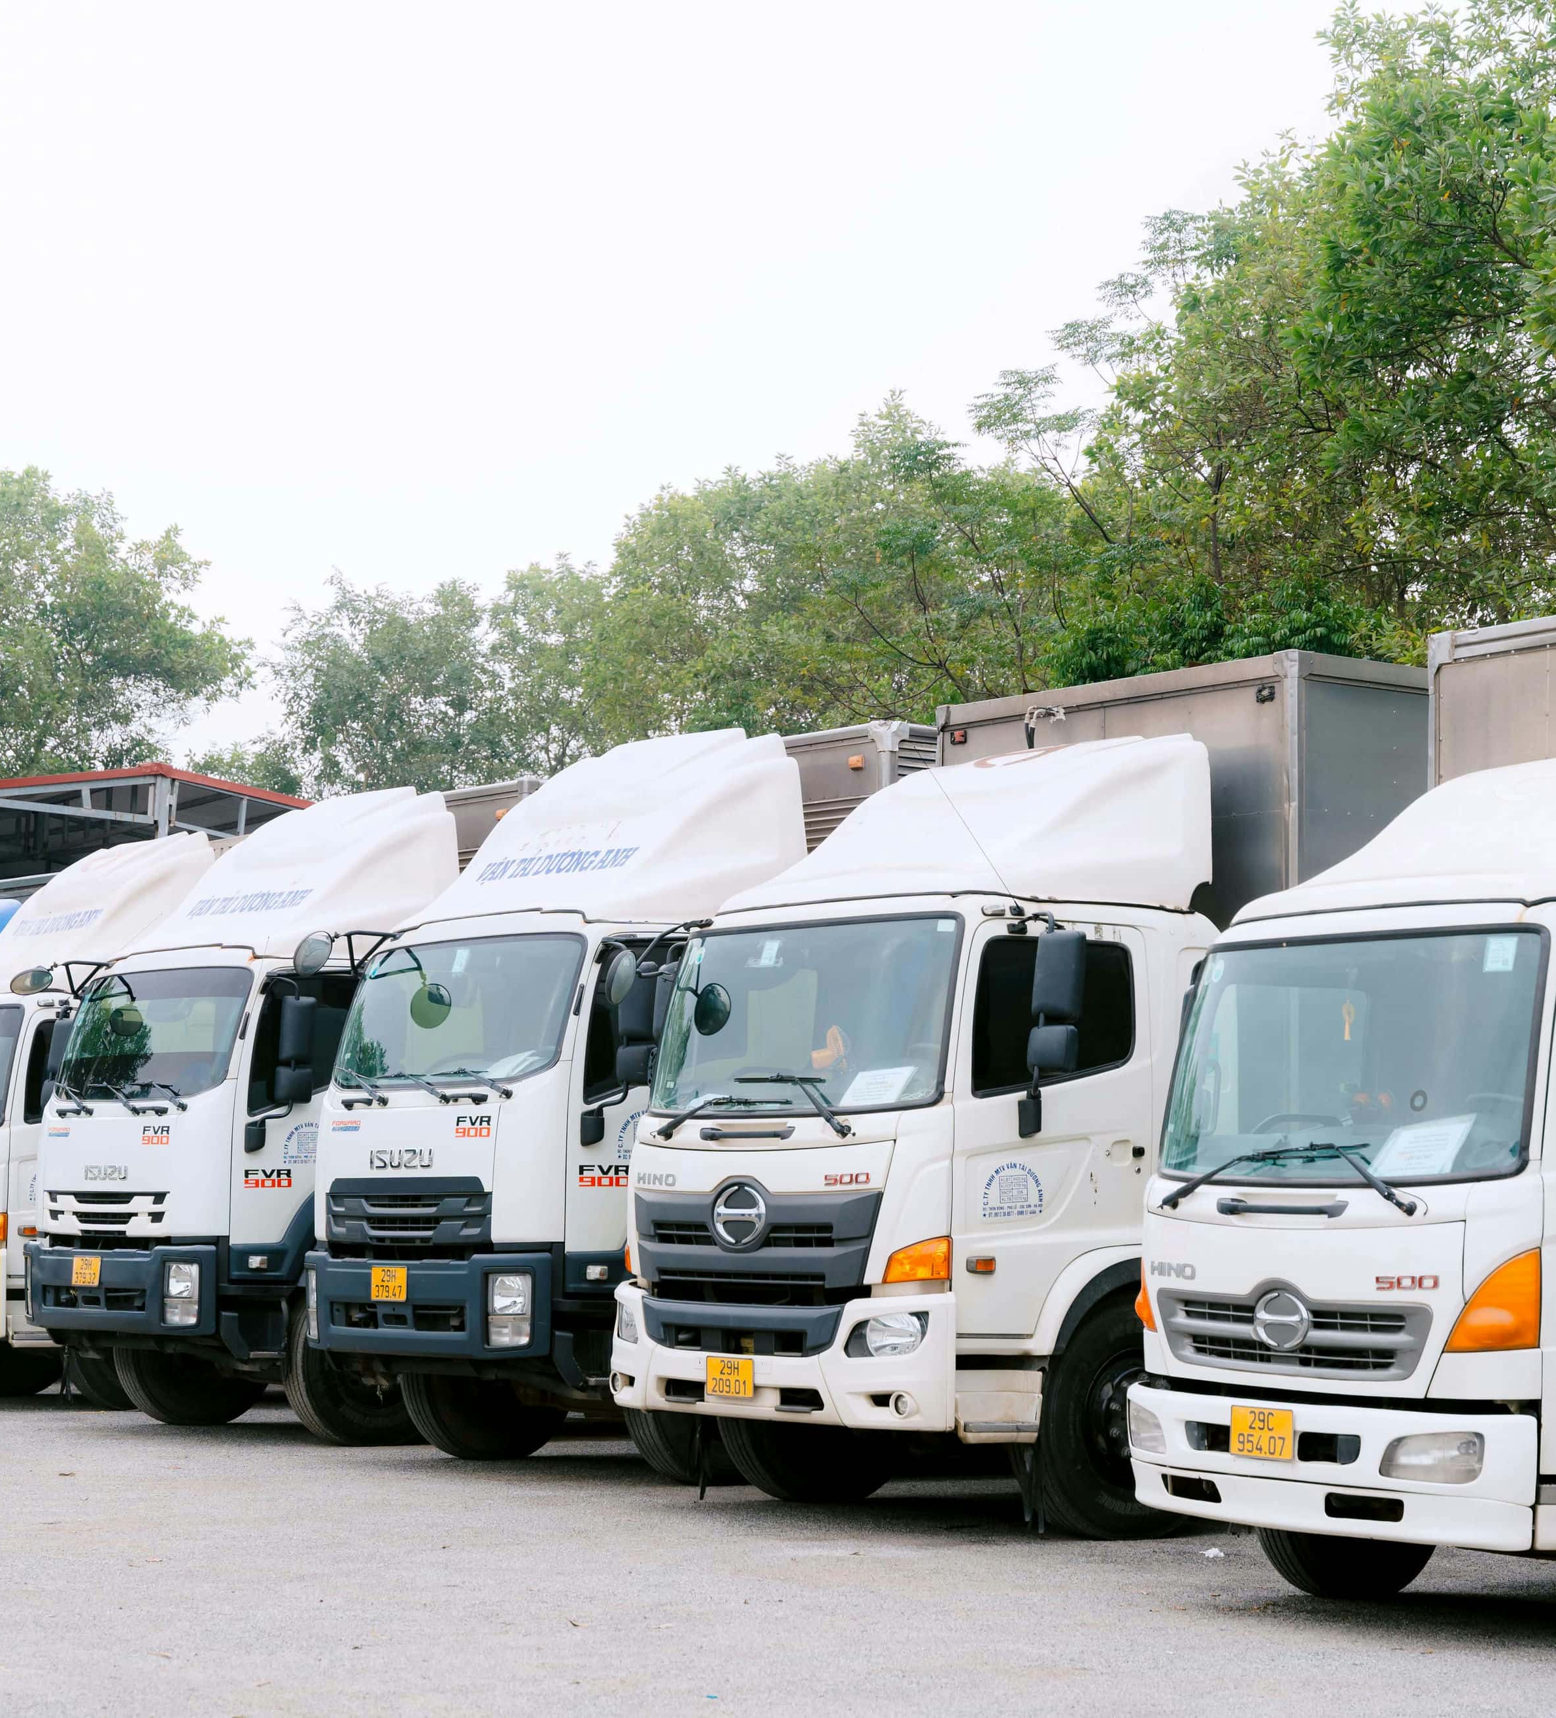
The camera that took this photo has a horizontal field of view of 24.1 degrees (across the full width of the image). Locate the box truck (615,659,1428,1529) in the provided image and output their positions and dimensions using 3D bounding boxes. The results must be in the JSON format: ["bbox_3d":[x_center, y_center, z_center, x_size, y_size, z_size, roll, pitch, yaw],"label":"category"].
[{"bbox_3d":[3.411,1.289,18.697,9.151,3.959,2.495,5,-7,-37],"label":"box truck"}]

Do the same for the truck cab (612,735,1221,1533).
[{"bbox_3d":[0.571,1.213,16.518,2.000,3.565,2.444,5,-7,-37],"label":"truck cab"}]

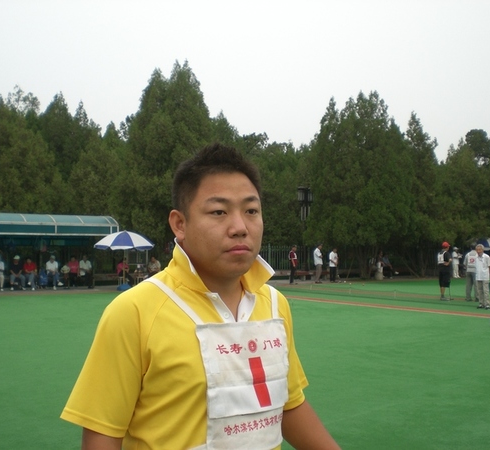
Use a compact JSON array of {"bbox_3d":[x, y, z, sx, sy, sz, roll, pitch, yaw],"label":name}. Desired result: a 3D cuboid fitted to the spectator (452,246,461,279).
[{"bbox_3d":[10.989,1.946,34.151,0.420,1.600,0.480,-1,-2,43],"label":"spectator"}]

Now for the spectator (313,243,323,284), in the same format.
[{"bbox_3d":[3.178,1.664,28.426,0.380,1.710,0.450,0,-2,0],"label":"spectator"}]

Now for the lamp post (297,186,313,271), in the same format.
[{"bbox_3d":[2.912,0.388,31.567,0.580,4.450,0.580,-1,-2,30],"label":"lamp post"}]

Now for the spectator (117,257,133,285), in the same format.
[{"bbox_3d":[-4.777,1.884,26.417,0.740,1.150,0.460,0,-2,12],"label":"spectator"}]

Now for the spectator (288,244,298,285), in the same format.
[{"bbox_3d":[2.046,1.679,27.925,0.380,1.650,0.460,-1,-2,21],"label":"spectator"}]

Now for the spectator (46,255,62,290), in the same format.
[{"bbox_3d":[-6.794,1.672,23.441,0.520,1.230,0.700,1,-2,-23],"label":"spectator"}]

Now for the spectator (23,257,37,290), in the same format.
[{"bbox_3d":[-7.555,1.685,23.253,0.500,1.180,0.680,1,-2,-23],"label":"spectator"}]

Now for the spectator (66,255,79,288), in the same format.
[{"bbox_3d":[-6.255,1.713,23.991,0.480,1.190,0.680,1,-2,-23],"label":"spectator"}]

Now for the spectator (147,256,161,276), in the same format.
[{"bbox_3d":[-3.584,1.845,25.818,0.750,1.190,0.520,2,-2,-41],"label":"spectator"}]

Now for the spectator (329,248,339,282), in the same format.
[{"bbox_3d":[3.967,1.782,29.347,0.380,1.530,0.460,-1,-2,42],"label":"spectator"}]

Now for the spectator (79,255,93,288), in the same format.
[{"bbox_3d":[-5.861,1.711,24.318,0.500,1.220,0.680,1,-2,-23],"label":"spectator"}]

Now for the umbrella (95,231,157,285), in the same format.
[{"bbox_3d":[-4.295,1.244,23.610,2.200,2.130,2.200,1,-2,-18],"label":"umbrella"}]

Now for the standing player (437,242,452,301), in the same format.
[{"bbox_3d":[6.031,1.390,19.891,0.440,1.750,0.500,1,-2,-23],"label":"standing player"}]

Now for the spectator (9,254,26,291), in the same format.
[{"bbox_3d":[-8.288,1.753,24.069,0.520,1.270,0.750,0,-2,-14],"label":"spectator"}]

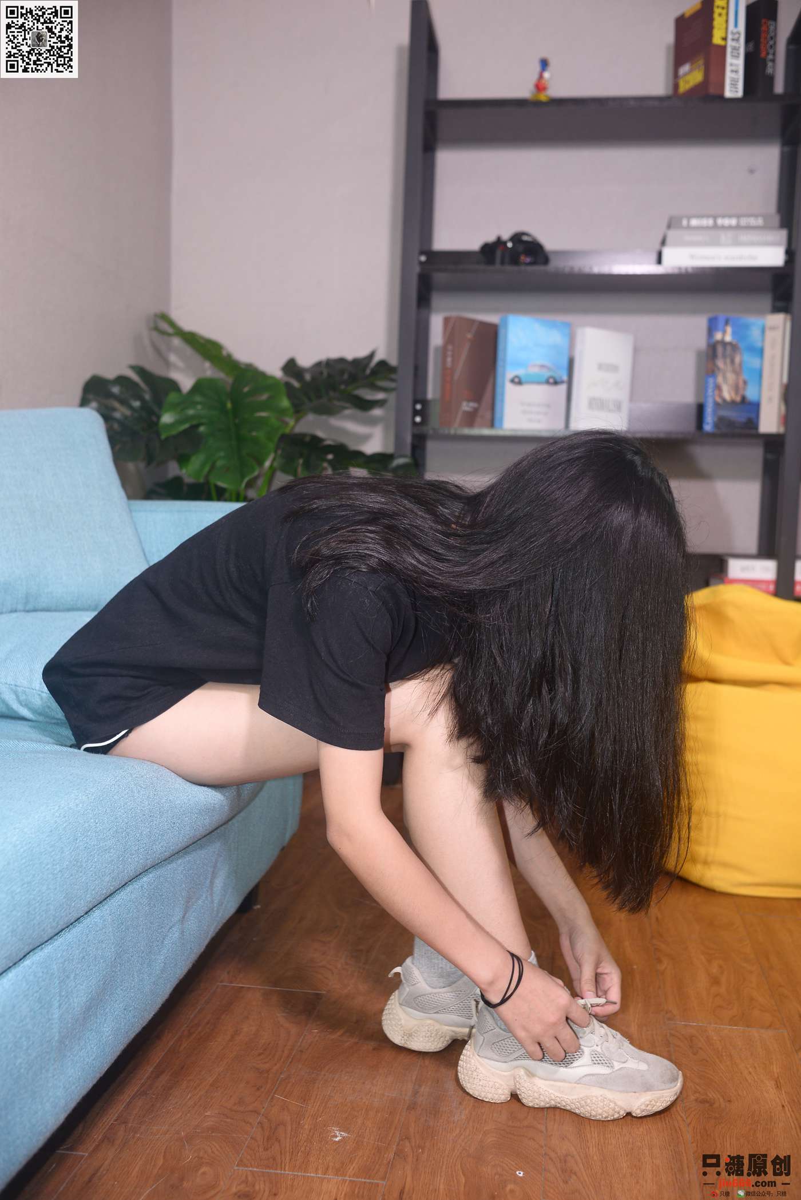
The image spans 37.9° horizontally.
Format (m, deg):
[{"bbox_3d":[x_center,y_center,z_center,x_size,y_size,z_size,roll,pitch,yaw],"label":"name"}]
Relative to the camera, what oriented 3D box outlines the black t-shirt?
[{"bbox_3d":[-0.169,0.039,1.480,0.550,0.350,0.450,-20,0,10],"label":"black t-shirt"}]

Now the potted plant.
[{"bbox_3d":[-0.344,-0.069,2.702,0.740,1.160,0.650,1,4,0],"label":"potted plant"}]

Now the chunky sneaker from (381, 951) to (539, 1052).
[{"bbox_3d":[0.114,0.536,1.564,0.282,0.127,0.105,2,4,7],"label":"chunky sneaker"}]

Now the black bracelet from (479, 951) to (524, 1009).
[{"bbox_3d":[0.116,0.445,1.365,0.025,0.062,0.065,25,1,-27],"label":"black bracelet"}]

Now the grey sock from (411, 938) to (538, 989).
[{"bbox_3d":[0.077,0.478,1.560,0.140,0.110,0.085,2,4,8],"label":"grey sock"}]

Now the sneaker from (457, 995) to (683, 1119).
[{"bbox_3d":[0.206,0.547,1.430,0.282,0.127,0.105,2,4,7],"label":"sneaker"}]

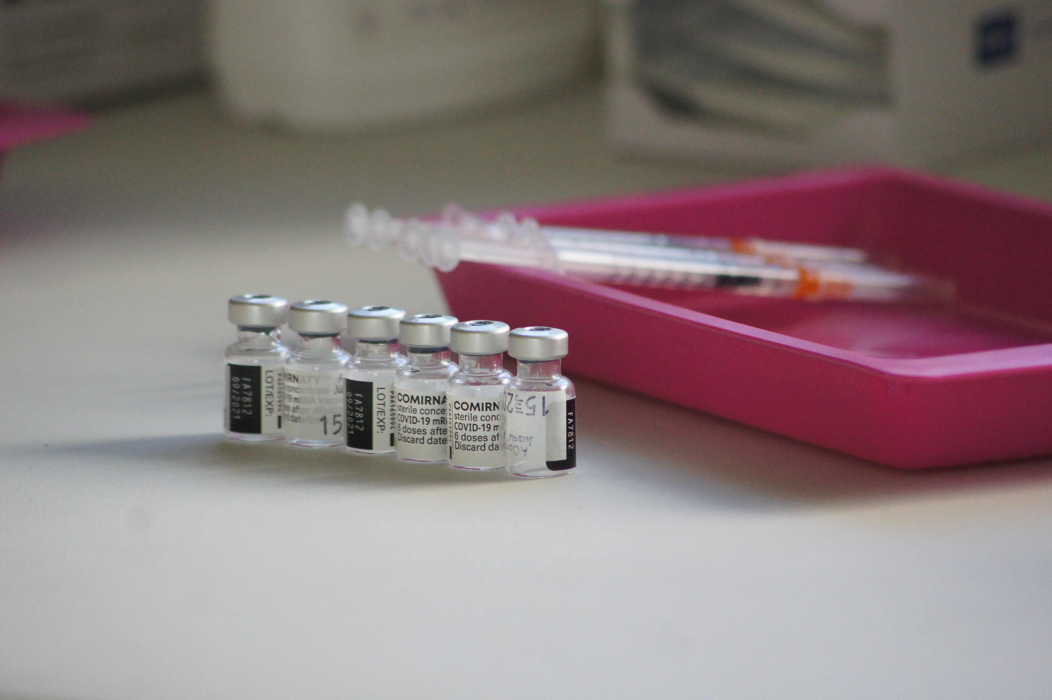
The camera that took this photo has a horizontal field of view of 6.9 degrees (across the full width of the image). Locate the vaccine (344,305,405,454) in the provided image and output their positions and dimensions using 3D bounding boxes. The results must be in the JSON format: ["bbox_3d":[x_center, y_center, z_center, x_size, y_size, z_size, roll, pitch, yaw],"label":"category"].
[{"bbox_3d":[-0.034,0.007,2.031,0.016,0.032,0.016,-1,11,0],"label":"vaccine"}]

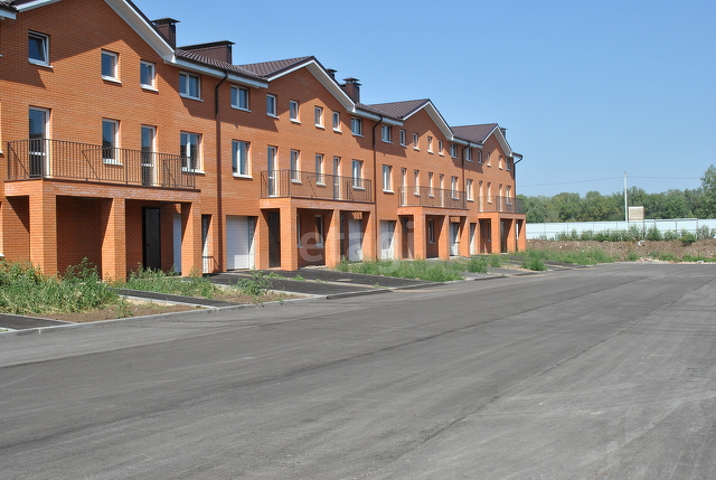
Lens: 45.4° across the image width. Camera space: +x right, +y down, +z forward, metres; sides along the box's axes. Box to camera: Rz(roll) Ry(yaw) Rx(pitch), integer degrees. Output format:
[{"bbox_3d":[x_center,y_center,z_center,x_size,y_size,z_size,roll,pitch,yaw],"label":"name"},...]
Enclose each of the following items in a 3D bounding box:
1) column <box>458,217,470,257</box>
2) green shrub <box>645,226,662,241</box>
[{"bbox_3d":[6.864,-0.150,54.709,0.510,2.573,0.510,-1,0,27],"label":"column"},{"bbox_3d":[25.204,-0.511,73.000,1.450,1.250,1.350,-1,0,27],"label":"green shrub"}]

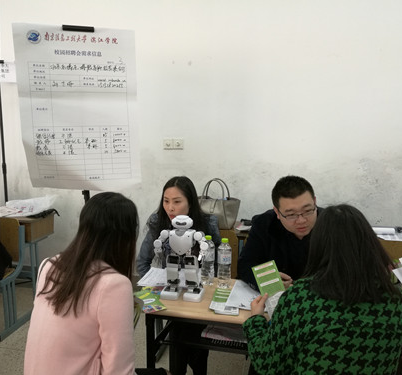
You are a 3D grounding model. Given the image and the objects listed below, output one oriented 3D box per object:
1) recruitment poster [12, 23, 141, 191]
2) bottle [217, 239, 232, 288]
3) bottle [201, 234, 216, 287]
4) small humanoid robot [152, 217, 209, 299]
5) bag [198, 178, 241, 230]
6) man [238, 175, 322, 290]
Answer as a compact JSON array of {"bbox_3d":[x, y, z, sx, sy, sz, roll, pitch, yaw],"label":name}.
[{"bbox_3d":[-0.626,-0.394,2.012,0.600,0.830,0.030,1,11,3],"label":"recruitment poster"},{"bbox_3d":[0.117,0.364,1.883,0.066,0.245,0.066,2,11,11],"label":"bottle"},{"bbox_3d":[0.037,0.357,1.916,0.066,0.245,0.066,2,11,11],"label":"bottle"},{"bbox_3d":[-0.086,0.313,1.770,0.235,0.388,0.128,2,11,12],"label":"small humanoid robot"},{"bbox_3d":[0.114,0.110,2.876,0.360,0.357,0.170,3,12,14],"label":"bag"},{"bbox_3d":[0.410,0.553,1.995,0.540,1.300,0.720,0,11,0],"label":"man"}]

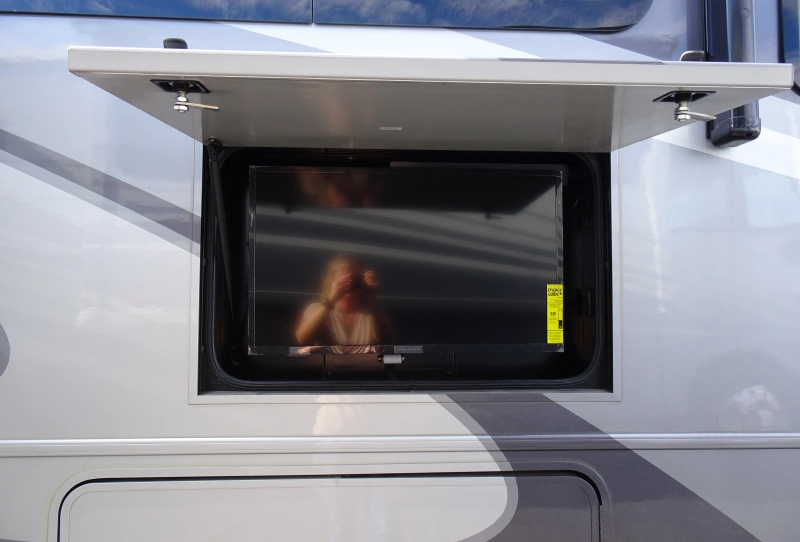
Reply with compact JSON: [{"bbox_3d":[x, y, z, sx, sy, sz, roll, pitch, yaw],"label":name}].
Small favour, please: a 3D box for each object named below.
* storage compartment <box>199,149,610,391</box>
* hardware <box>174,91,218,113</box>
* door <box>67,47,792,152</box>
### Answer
[{"bbox_3d":[0.018,0.001,1.312,0.901,0.540,0.200,0,-2,-3],"label":"storage compartment"},{"bbox_3d":[-0.267,-0.221,0.727,0.057,0.028,0.024,0,4,-11],"label":"hardware"},{"bbox_3d":[0.039,-0.266,0.952,0.892,0.032,0.541,0,4,-3],"label":"door"}]

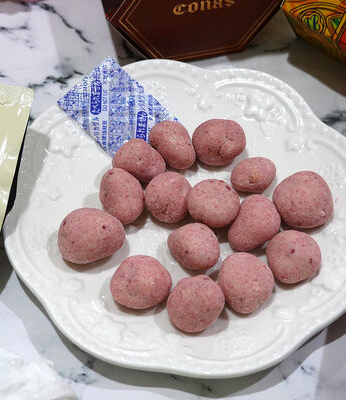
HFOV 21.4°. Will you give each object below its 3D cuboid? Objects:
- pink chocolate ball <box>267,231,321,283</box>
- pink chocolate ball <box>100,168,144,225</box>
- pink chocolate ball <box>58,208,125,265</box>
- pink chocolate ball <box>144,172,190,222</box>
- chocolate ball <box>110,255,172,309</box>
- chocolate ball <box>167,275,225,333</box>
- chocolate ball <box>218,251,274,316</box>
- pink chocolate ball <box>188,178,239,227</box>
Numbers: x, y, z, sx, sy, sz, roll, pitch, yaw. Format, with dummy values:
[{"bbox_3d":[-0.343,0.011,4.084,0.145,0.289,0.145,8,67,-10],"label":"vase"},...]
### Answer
[{"bbox_3d":[0.059,0.028,0.448,0.026,0.024,0.026,4,58,0],"label":"pink chocolate ball"},{"bbox_3d":[-0.026,-0.002,0.463,0.020,0.023,0.030,-19,61,-14],"label":"pink chocolate ball"},{"bbox_3d":[-0.041,0.017,0.448,0.032,0.027,0.026,-11,59,-10],"label":"pink chocolate ball"},{"bbox_3d":[-0.002,-0.002,0.464,0.023,0.023,0.027,7,58,2],"label":"pink chocolate ball"},{"bbox_3d":[-0.016,0.039,0.436,0.029,0.025,0.025,5,58,0],"label":"chocolate ball"},{"bbox_3d":[0.011,0.048,0.432,0.026,0.024,0.027,1,58,-2],"label":"chocolate ball"},{"bbox_3d":[0.035,0.039,0.439,0.025,0.025,0.029,-12,60,-10],"label":"chocolate ball"},{"bbox_3d":[0.021,0.002,0.463,0.026,0.023,0.024,1,58,-2],"label":"pink chocolate ball"}]

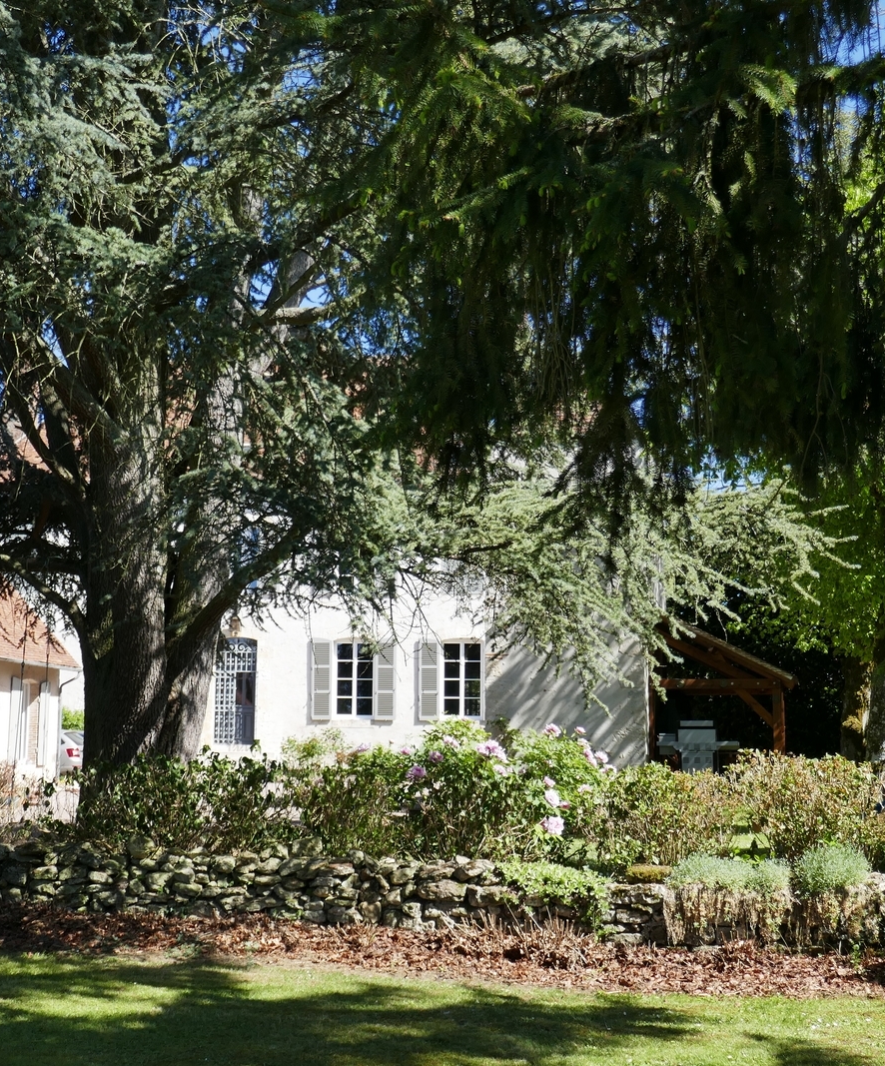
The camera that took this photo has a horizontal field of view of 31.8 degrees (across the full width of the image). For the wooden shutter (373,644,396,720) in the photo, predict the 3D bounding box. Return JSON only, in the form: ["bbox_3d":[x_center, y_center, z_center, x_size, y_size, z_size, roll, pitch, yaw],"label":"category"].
[{"bbox_3d":[-1.472,3.775,39.976,0.514,2.058,0.060,0,-8,5],"label":"wooden shutter"}]

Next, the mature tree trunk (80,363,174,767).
[{"bbox_3d":[-3.669,0.663,18.317,1.080,5.475,1.080,2,-8,-11],"label":"mature tree trunk"}]

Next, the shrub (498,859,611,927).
[{"bbox_3d":[0.933,2.968,12.900,0.950,0.560,0.550,-1,-8,12],"label":"shrub"}]

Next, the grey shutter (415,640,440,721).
[{"bbox_3d":[-0.352,3.769,39.879,0.513,2.059,0.060,0,-8,5],"label":"grey shutter"}]

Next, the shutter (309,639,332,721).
[{"bbox_3d":[-3.131,3.786,40.120,0.513,2.059,0.060,0,-8,5],"label":"shutter"}]

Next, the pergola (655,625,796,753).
[{"bbox_3d":[5.110,3.375,28.865,2.556,3.207,3.500,0,-8,6],"label":"pergola"}]

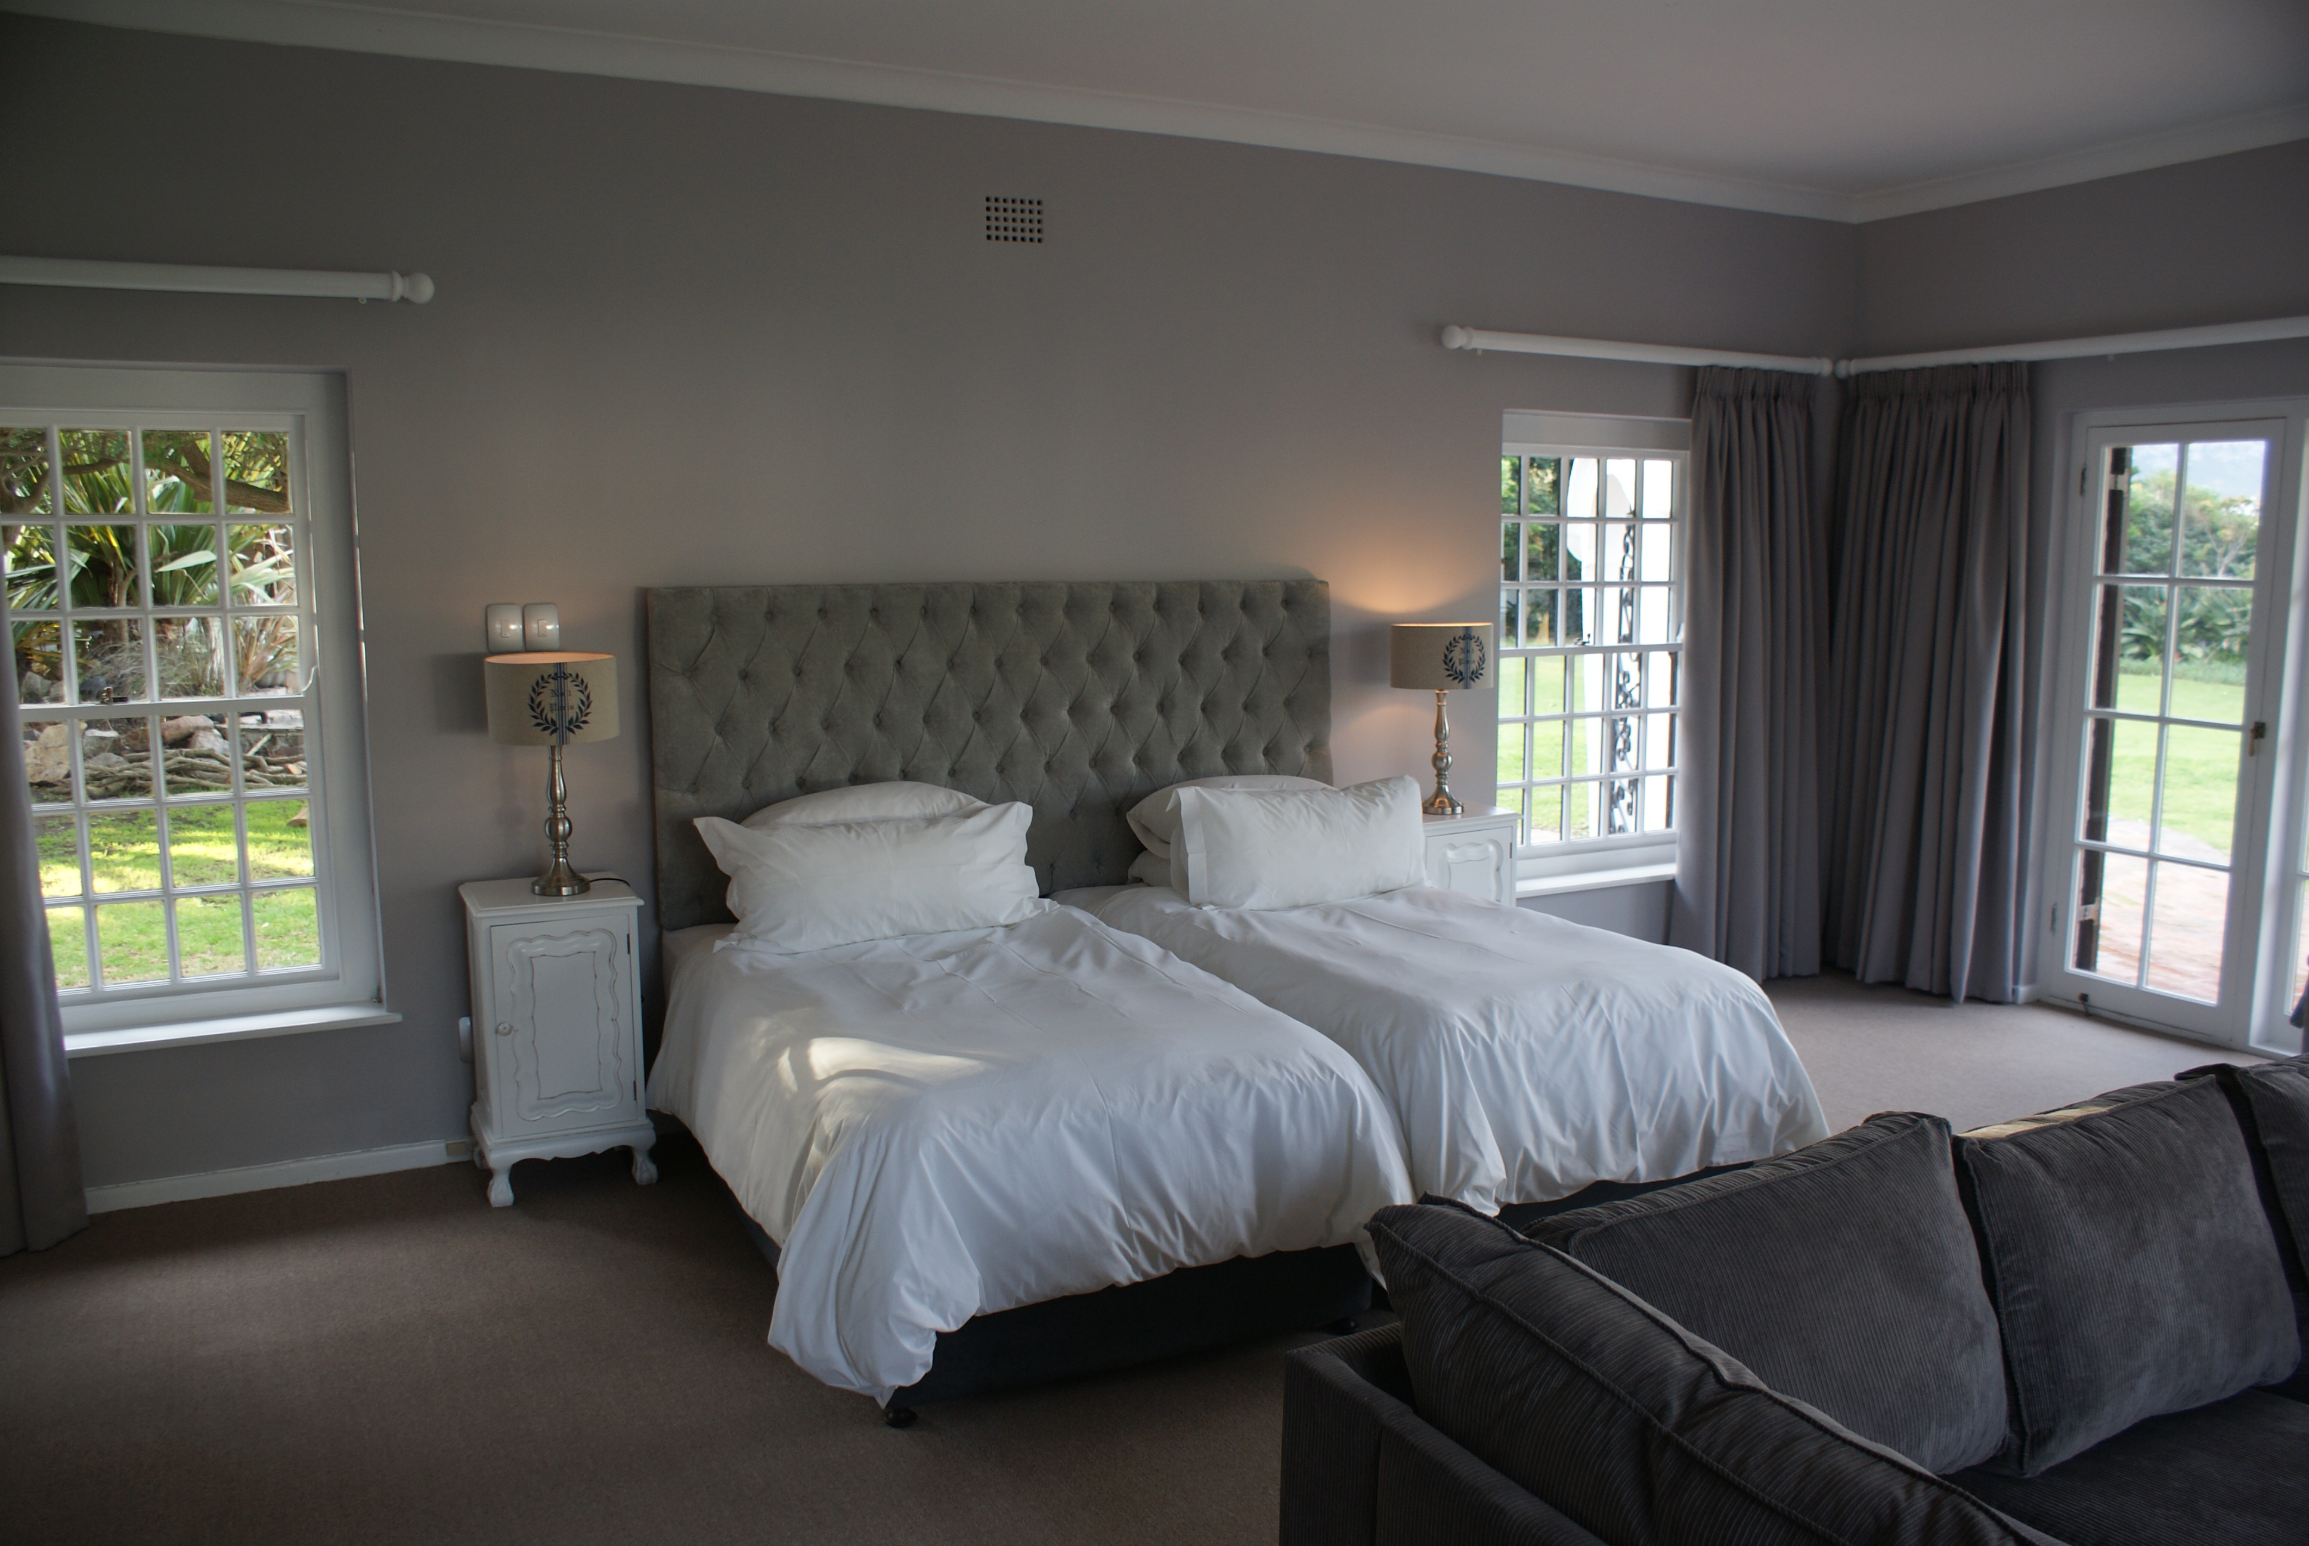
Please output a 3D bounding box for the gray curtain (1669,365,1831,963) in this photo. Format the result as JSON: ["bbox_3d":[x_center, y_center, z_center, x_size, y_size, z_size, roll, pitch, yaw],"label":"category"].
[{"bbox_3d":[2.212,-0.346,6.428,0.681,2.266,0.183,-4,9,-27],"label":"gray curtain"}]

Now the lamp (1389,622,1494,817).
[{"bbox_3d":[0.953,-0.176,5.700,0.307,0.608,0.307,0,8,0],"label":"lamp"}]

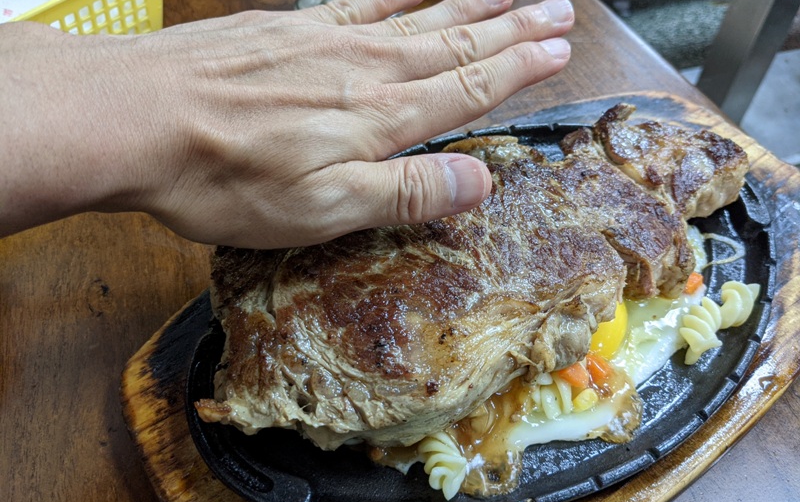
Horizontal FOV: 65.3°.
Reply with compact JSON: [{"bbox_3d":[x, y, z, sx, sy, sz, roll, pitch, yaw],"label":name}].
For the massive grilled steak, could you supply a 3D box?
[{"bbox_3d":[0.035,-0.004,0.262,0.250,0.040,0.115,-27,51,-25],"label":"massive grilled steak"}]

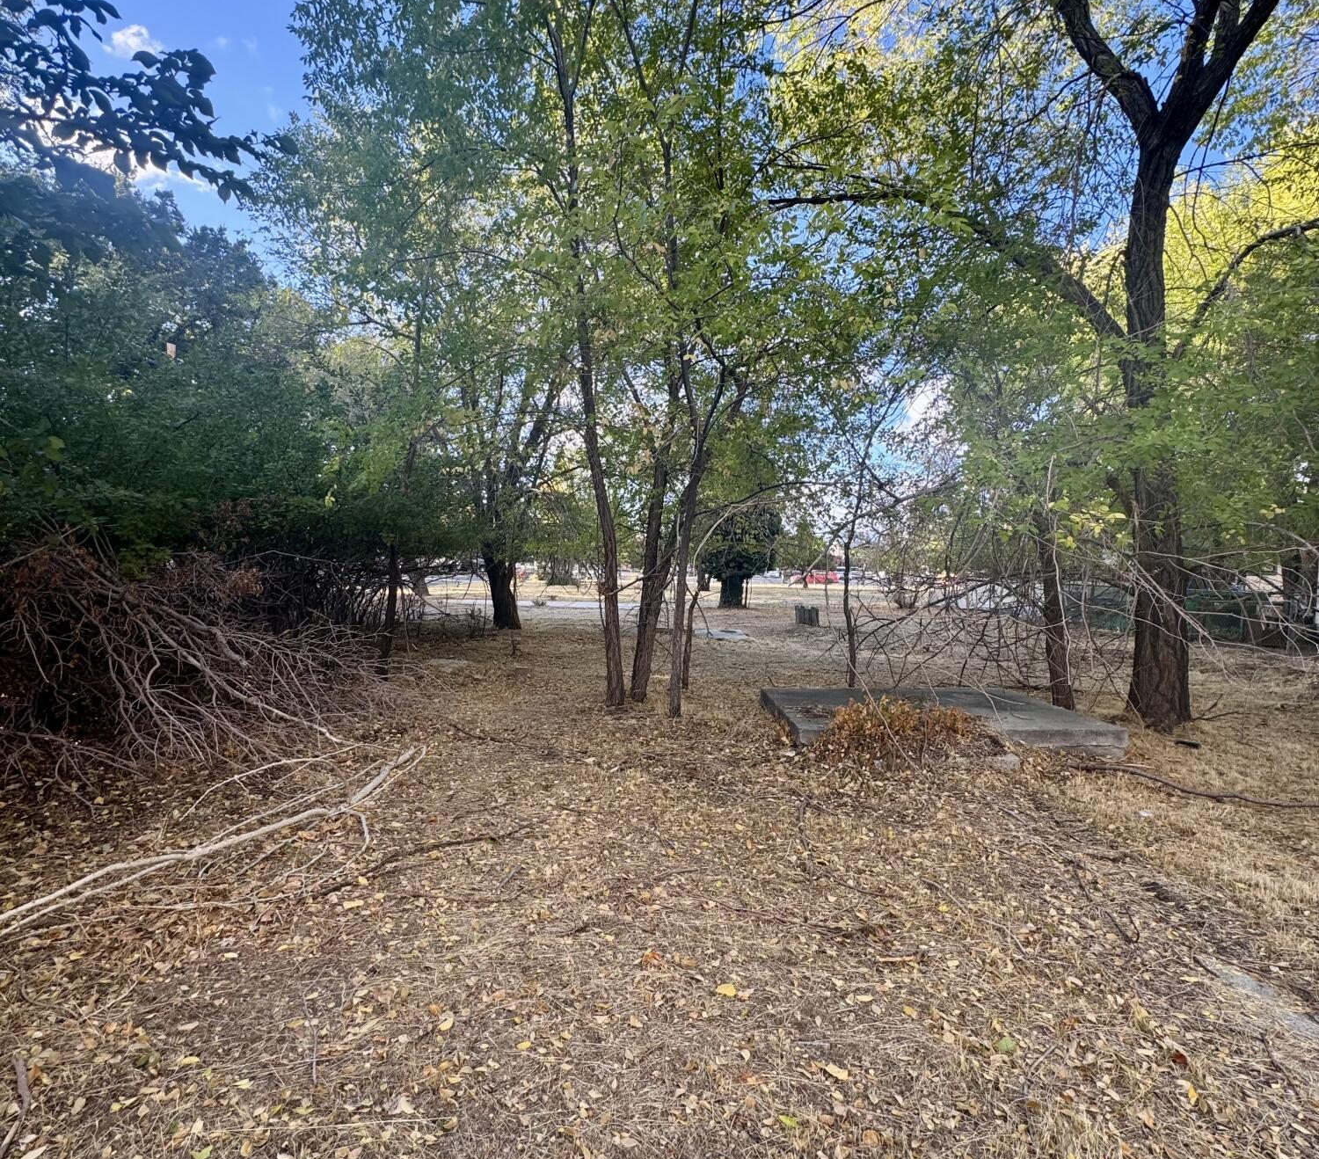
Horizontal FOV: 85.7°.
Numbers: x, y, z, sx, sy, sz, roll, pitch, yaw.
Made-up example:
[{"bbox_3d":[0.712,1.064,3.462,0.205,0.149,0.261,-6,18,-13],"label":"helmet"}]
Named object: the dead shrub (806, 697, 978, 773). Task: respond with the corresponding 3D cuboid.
[{"bbox_3d":[1.860,1.180,5.720,1.250,0.480,0.850,0,1,0],"label":"dead shrub"}]

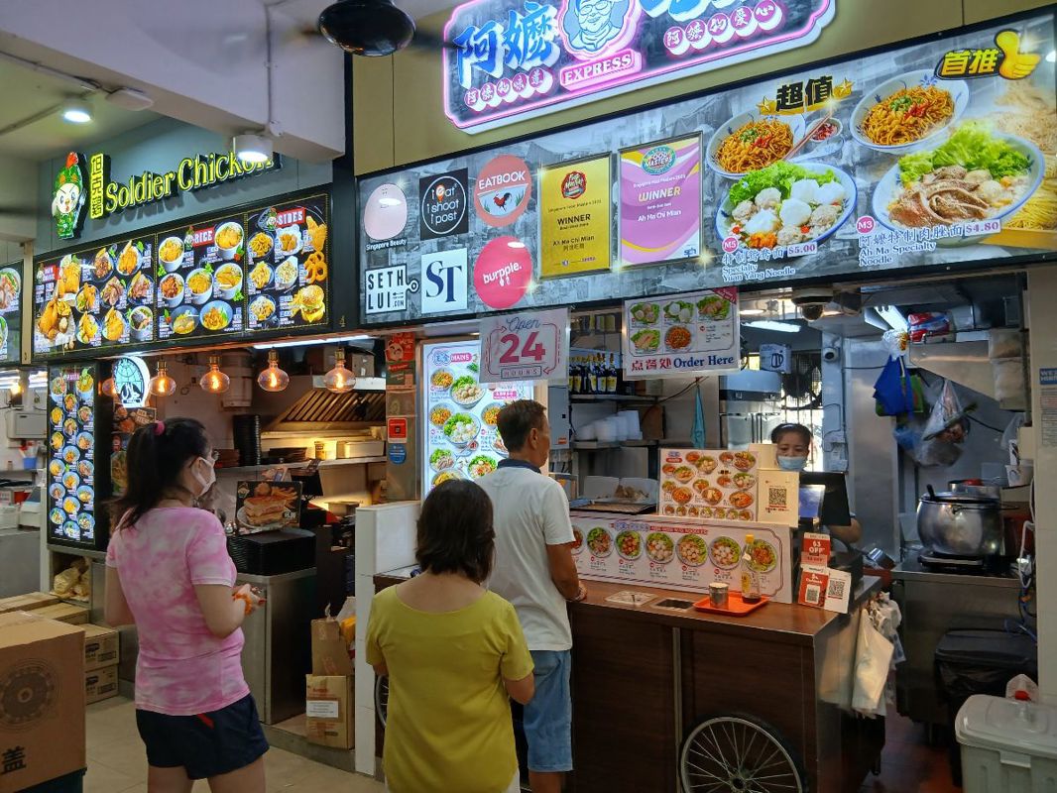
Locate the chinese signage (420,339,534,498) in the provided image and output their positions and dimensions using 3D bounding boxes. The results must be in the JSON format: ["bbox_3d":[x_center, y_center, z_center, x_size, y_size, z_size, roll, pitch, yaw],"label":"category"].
[{"bbox_3d":[-0.235,0.168,3.658,0.645,0.860,0.040,-2,-2,34],"label":"chinese signage"}]

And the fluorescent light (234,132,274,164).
[{"bbox_3d":[-1.331,-1.196,3.840,0.175,0.095,0.175,-1,-1,0],"label":"fluorescent light"}]

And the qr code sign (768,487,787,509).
[{"bbox_3d":[0.948,0.383,3.020,0.076,0.083,0.010,-2,-12,34],"label":"qr code sign"}]

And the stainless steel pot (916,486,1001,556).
[{"bbox_3d":[2.322,0.685,4.270,0.420,0.330,0.420,-2,-2,34],"label":"stainless steel pot"}]

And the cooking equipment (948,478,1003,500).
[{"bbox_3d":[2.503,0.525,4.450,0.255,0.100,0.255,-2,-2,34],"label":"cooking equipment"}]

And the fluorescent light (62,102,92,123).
[{"bbox_3d":[-2.735,-1.730,4.820,0.165,0.092,0.165,-2,-2,34],"label":"fluorescent light"}]

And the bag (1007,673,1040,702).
[{"bbox_3d":[1.618,0.963,2.600,0.120,0.130,0.120,-2,-2,34],"label":"bag"}]

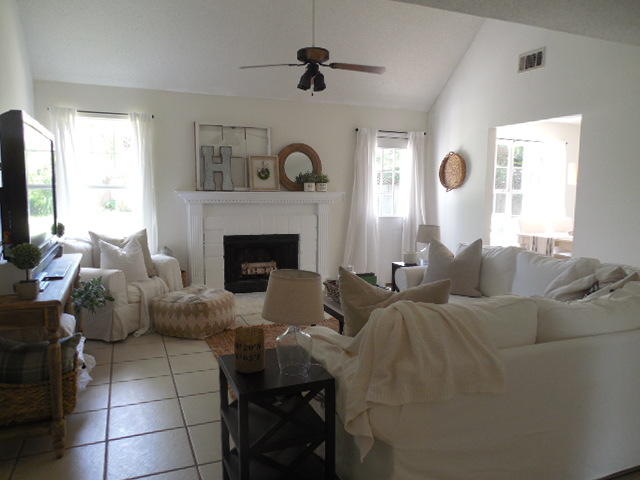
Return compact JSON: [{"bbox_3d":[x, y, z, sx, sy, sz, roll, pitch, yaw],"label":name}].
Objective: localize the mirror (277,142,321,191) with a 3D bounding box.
[{"bbox_3d":[-0.257,-0.970,6.160,0.610,0.620,0.060,-2,-2,-23],"label":"mirror"}]

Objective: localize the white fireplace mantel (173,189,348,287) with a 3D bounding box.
[{"bbox_3d":[-0.713,0.028,6.000,2.150,1.300,0.250,-2,6,-23],"label":"white fireplace mantel"}]

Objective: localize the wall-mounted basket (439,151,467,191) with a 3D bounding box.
[{"bbox_3d":[1.807,-0.942,6.380,0.110,0.560,0.530,-2,6,-23],"label":"wall-mounted basket"}]

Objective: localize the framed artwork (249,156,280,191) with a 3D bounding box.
[{"bbox_3d":[-0.655,-0.797,5.518,0.365,0.400,0.035,-2,1,-23],"label":"framed artwork"}]

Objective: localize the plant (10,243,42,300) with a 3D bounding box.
[{"bbox_3d":[-1.445,0.151,2.292,0.135,0.268,0.135,-2,6,-23],"label":"plant"}]

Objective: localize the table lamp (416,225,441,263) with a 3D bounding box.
[{"bbox_3d":[1.135,0.050,4.769,0.265,0.415,0.265,0,6,0],"label":"table lamp"}]

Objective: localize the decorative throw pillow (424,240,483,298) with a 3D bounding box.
[{"bbox_3d":[1.126,0.238,3.892,0.500,0.500,0.170,3,-6,23],"label":"decorative throw pillow"}]

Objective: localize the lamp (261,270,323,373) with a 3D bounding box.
[{"bbox_3d":[-0.103,0.339,1.892,0.253,0.413,0.253,0,6,0],"label":"lamp"}]

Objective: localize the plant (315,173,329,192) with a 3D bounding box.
[{"bbox_3d":[0.025,-0.711,5.745,0.174,0.228,0.170,-2,6,-23],"label":"plant"}]

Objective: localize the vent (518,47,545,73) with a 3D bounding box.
[{"bbox_3d":[2.204,-1.859,4.804,0.025,0.200,0.342,-2,6,-23],"label":"vent"}]

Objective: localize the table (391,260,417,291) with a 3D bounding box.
[{"bbox_3d":[0.980,0.534,4.532,0.400,0.600,0.400,-2,6,-23],"label":"table"}]

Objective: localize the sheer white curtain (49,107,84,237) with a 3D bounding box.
[{"bbox_3d":[-2.587,-0.267,4.789,0.300,2.158,0.110,-2,6,-23],"label":"sheer white curtain"}]

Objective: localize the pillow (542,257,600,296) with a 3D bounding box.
[{"bbox_3d":[1.638,0.270,3.010,0.160,0.430,0.430,35,5,-3],"label":"pillow"}]

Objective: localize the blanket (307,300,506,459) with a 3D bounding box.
[{"bbox_3d":[0.309,0.509,1.983,0.630,0.610,0.740,-2,6,-23],"label":"blanket"}]

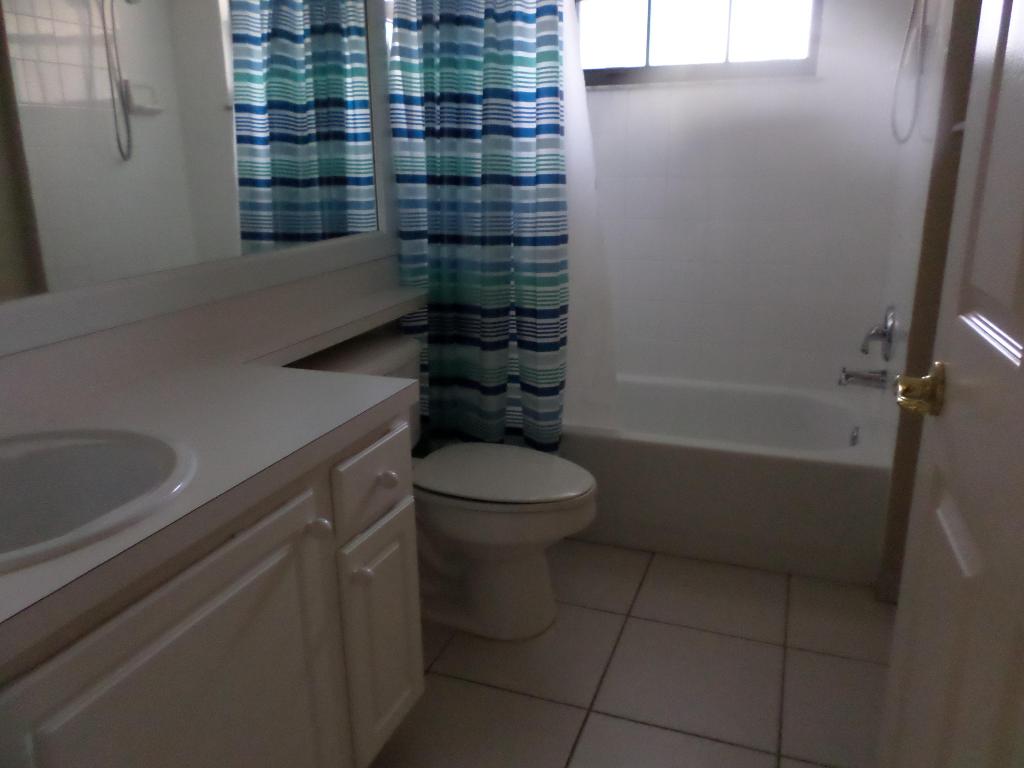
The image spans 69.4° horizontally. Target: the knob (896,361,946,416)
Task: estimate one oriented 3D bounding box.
[{"bbox_3d":[0.499,0.004,0.914,0.055,0.064,0.064,4,17,18],"label":"knob"}]

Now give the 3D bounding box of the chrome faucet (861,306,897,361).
[{"bbox_3d":[1.132,-0.154,2.297,0.080,0.160,0.150,5,18,21],"label":"chrome faucet"}]

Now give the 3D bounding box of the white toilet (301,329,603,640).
[{"bbox_3d":[-0.150,0.279,2.040,0.760,0.720,0.450,5,18,21],"label":"white toilet"}]

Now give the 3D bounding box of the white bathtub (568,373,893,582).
[{"bbox_3d":[0.471,0.252,2.692,1.520,0.376,0.730,5,18,21],"label":"white bathtub"}]

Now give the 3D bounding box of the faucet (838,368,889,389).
[{"bbox_3d":[1.104,-0.017,2.334,0.134,0.060,0.055,5,18,21],"label":"faucet"}]

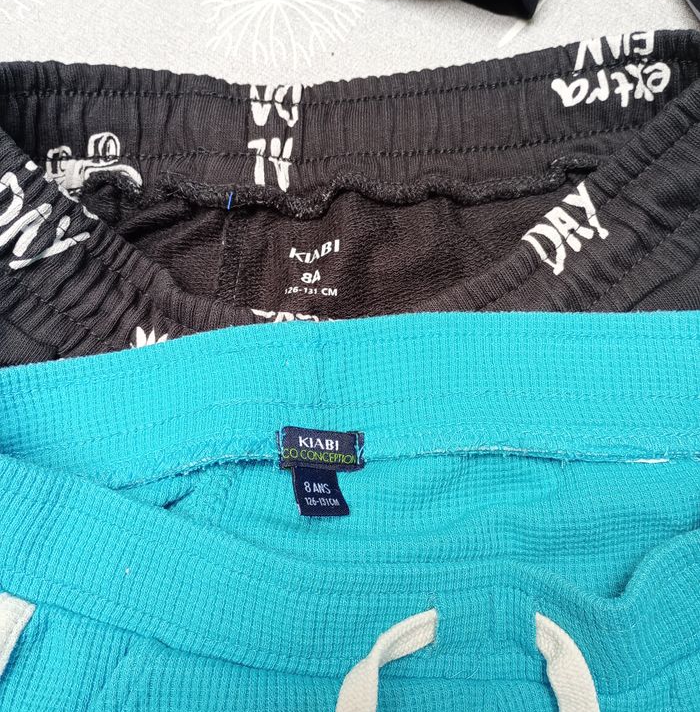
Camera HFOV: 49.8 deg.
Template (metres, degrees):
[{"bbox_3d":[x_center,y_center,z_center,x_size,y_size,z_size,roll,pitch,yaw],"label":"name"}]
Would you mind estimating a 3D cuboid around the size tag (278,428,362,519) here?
[{"bbox_3d":[-0.011,0.043,0.278,0.032,0.005,0.035,3,70,1],"label":"size tag"}]

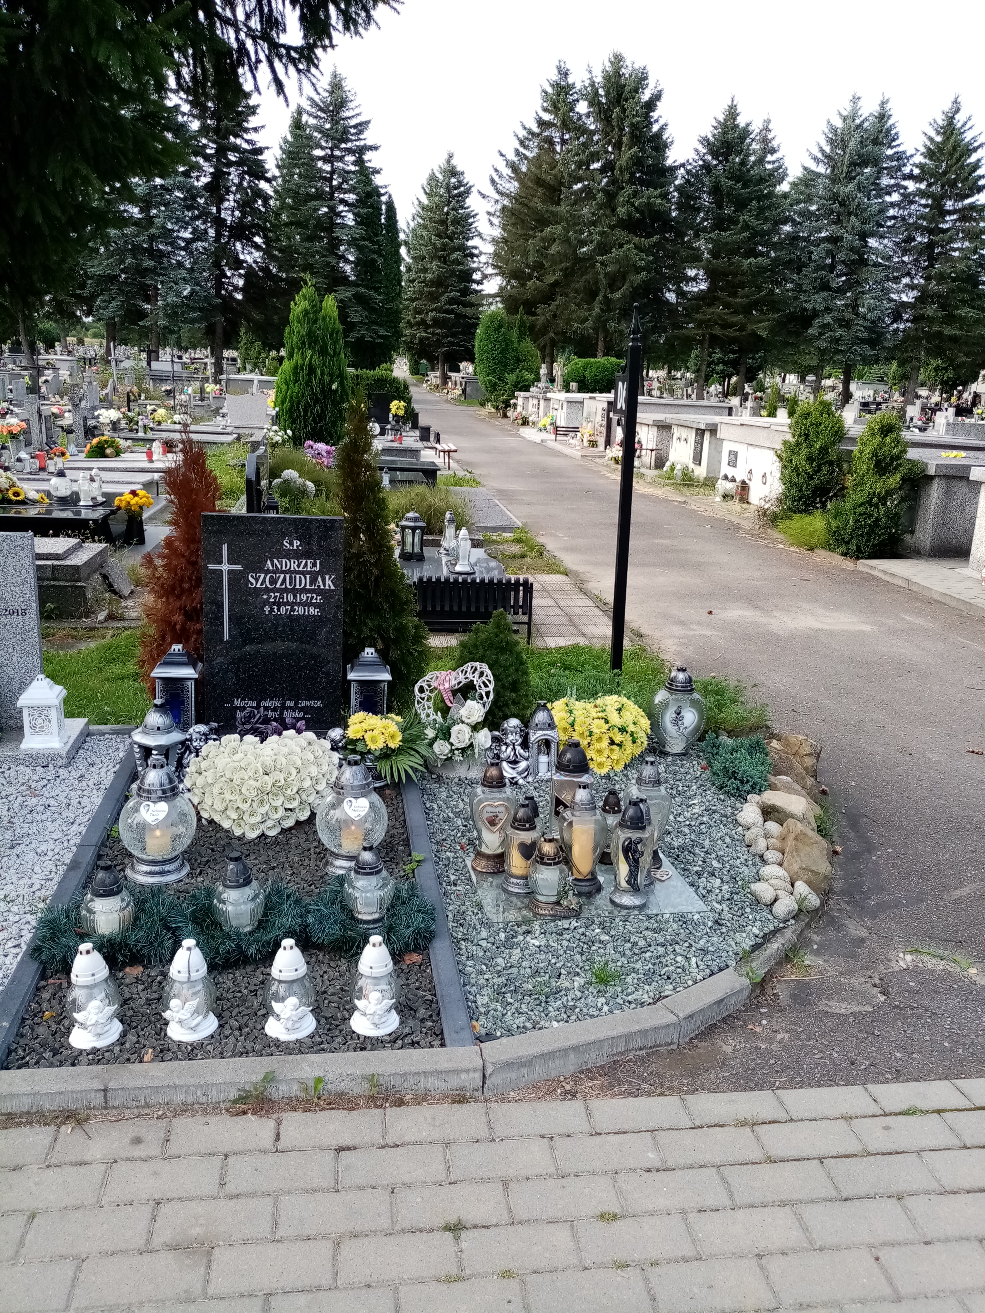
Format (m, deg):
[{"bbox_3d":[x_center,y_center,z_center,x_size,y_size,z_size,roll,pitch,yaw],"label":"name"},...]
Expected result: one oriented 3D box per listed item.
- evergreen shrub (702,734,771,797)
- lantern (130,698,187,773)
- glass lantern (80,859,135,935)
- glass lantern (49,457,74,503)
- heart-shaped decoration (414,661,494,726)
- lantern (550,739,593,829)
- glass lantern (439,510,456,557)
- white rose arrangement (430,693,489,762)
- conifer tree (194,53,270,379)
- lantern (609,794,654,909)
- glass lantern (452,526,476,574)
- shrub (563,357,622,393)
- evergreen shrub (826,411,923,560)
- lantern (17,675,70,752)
[{"bbox_3d":[0.876,0.381,3.530,0.245,0.160,0.230,7,17,15],"label":"evergreen shrub"},{"bbox_3d":[-1.133,0.280,3.354,0.185,0.290,0.185,-1,17,-9],"label":"lantern"},{"bbox_3d":[-0.921,0.584,2.359,0.123,0.206,0.123,3,17,0],"label":"glass lantern"},{"bbox_3d":[-3.081,-1.261,7.050,0.170,0.335,0.170,-2,17,-15],"label":"glass lantern"},{"bbox_3d":[-0.138,0.138,3.540,0.285,0.260,0.070,2,17,-2],"label":"heart-shaped decoration"},{"bbox_3d":[0.230,0.418,2.878,0.120,0.370,0.115,2,16,-3],"label":"lantern"},{"bbox_3d":[-0.288,-0.790,6.300,0.105,0.295,0.105,1,16,-5],"label":"glass lantern"},{"bbox_3d":[-0.109,0.247,3.367,0.196,0.213,0.147,3,17,0],"label":"white rose arrangement"},{"bbox_3d":[-11.130,-17.558,39.991,4.000,12.430,4.000,-1,15,-15],"label":"conifer tree"},{"bbox_3d":[0.376,0.516,2.664,0.122,0.312,0.118,4,16,3],"label":"lantern"},{"bbox_3d":[-0.180,-0.688,6.262,0.108,0.292,0.108,2,15,-2],"label":"glass lantern"},{"bbox_3d":[3.584,-9.673,34.635,2.400,1.750,2.200,1,15,-8],"label":"shrub"},{"bbox_3d":[3.267,-1.549,8.555,0.820,1.200,0.800,8,18,19],"label":"evergreen shrub"},{"bbox_3d":[-1.628,0.190,3.589,0.144,0.260,0.144,1,15,-8],"label":"lantern"}]

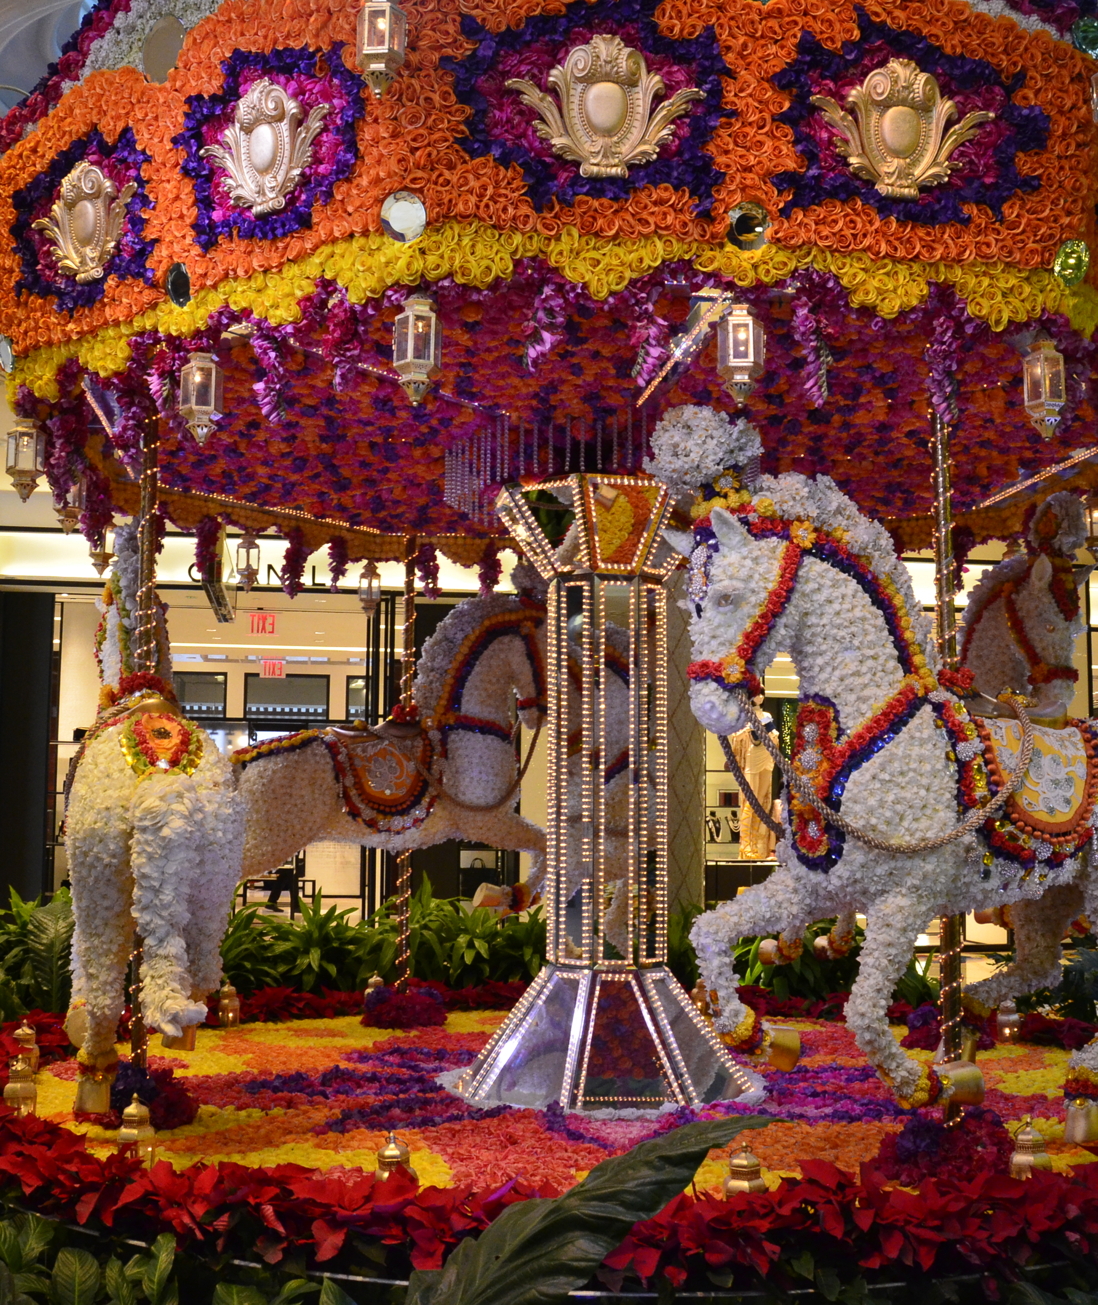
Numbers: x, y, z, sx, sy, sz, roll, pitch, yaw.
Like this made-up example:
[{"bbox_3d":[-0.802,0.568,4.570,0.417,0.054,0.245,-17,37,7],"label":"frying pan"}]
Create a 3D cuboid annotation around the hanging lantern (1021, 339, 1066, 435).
[{"bbox_3d":[1.533,-0.823,4.532,0.140,0.333,0.132,3,-6,-30],"label":"hanging lantern"}]

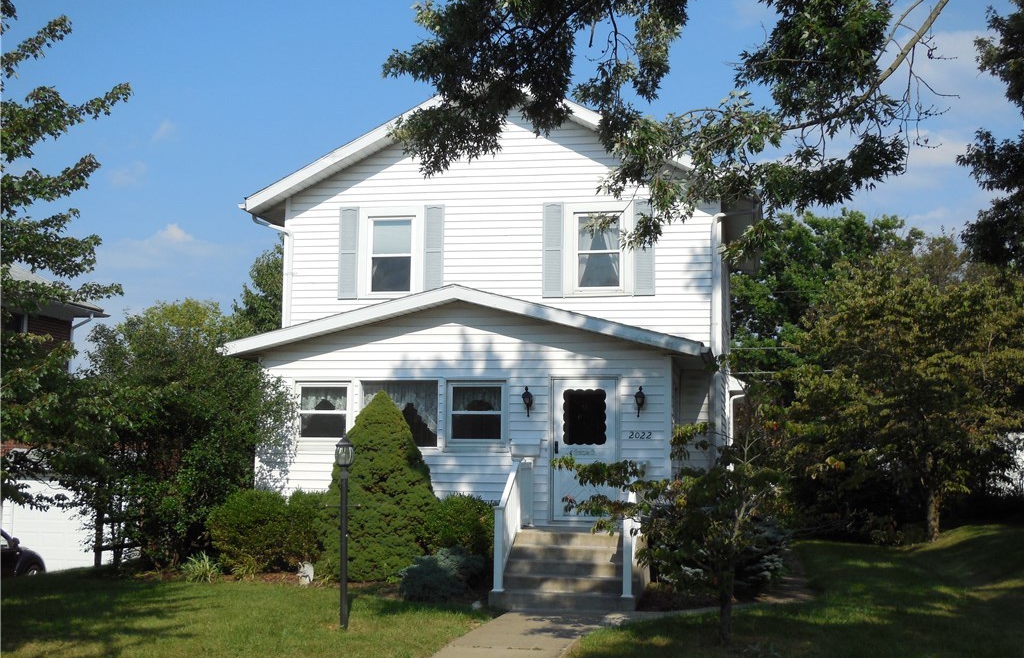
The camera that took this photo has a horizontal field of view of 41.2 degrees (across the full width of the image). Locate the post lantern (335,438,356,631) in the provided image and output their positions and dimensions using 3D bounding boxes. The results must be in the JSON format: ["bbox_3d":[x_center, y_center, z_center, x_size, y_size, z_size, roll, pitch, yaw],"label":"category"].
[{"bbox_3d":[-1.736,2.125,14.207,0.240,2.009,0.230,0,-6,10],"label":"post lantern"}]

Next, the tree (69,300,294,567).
[{"bbox_3d":[-4.982,1.554,20.515,3.407,3.999,3.200,0,-6,10],"label":"tree"}]

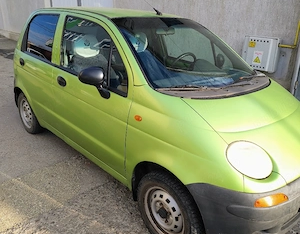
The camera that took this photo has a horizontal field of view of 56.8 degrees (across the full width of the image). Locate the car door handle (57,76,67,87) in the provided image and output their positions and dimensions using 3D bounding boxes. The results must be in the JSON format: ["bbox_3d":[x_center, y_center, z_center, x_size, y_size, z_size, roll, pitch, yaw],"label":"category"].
[{"bbox_3d":[-0.777,-0.313,2.446,0.040,0.095,0.150,-18,29,-41],"label":"car door handle"}]

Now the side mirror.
[{"bbox_3d":[-0.390,-0.245,1.933,0.200,0.200,0.150,-18,29,-41],"label":"side mirror"}]

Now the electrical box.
[{"bbox_3d":[1.793,-1.011,4.497,0.200,0.510,0.420,-19,29,-40],"label":"electrical box"}]

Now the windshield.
[{"bbox_3d":[0.317,-0.544,2.255,1.270,0.160,0.860,-18,62,-41],"label":"windshield"}]

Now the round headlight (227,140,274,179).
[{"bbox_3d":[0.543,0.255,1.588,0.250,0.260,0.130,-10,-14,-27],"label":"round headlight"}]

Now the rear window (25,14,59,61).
[{"bbox_3d":[-1.091,-0.809,2.755,0.700,0.420,0.050,22,13,42],"label":"rear window"}]

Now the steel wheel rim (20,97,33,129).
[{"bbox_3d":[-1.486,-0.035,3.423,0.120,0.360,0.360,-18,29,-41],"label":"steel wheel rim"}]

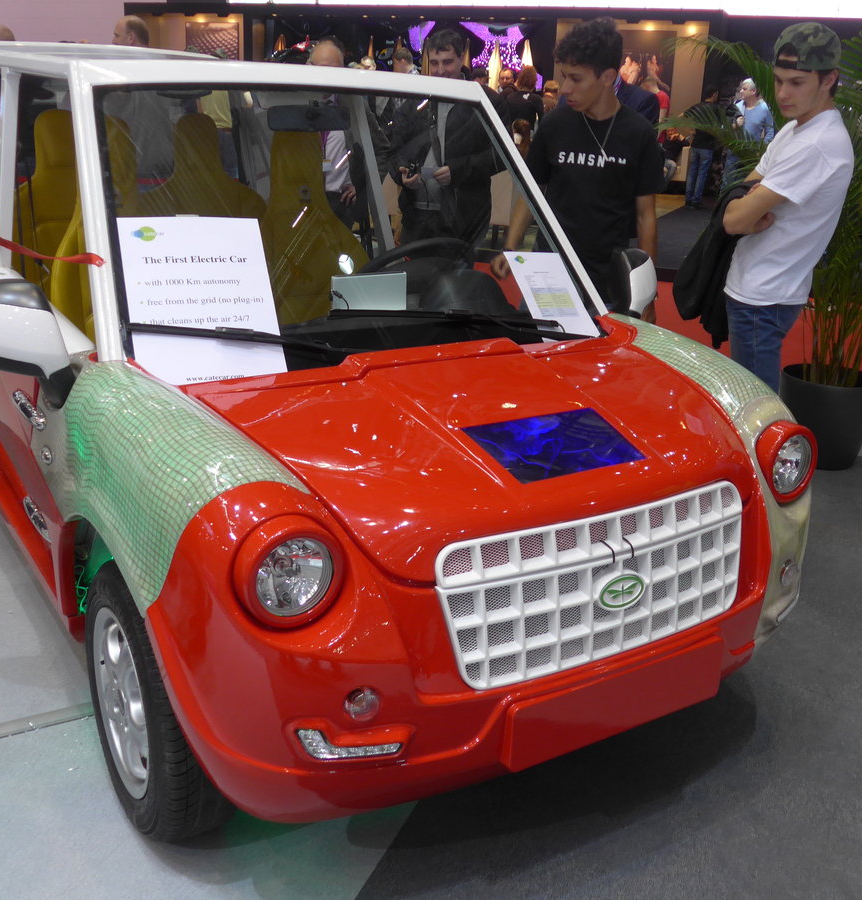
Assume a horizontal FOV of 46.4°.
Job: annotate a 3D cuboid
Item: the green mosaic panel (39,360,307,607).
[{"bbox_3d":[-0.549,0.059,2.057,0.330,0.420,0.780,-9,23,-30],"label":"green mosaic panel"}]

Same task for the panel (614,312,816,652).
[{"bbox_3d":[0.668,0.017,2.676,0.320,0.640,0.880,-9,23,-30],"label":"panel"}]

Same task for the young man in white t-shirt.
[{"bbox_3d":[1.072,-0.440,3.280,0.420,1.770,0.490,-9,23,-30],"label":"young man in white t-shirt"}]

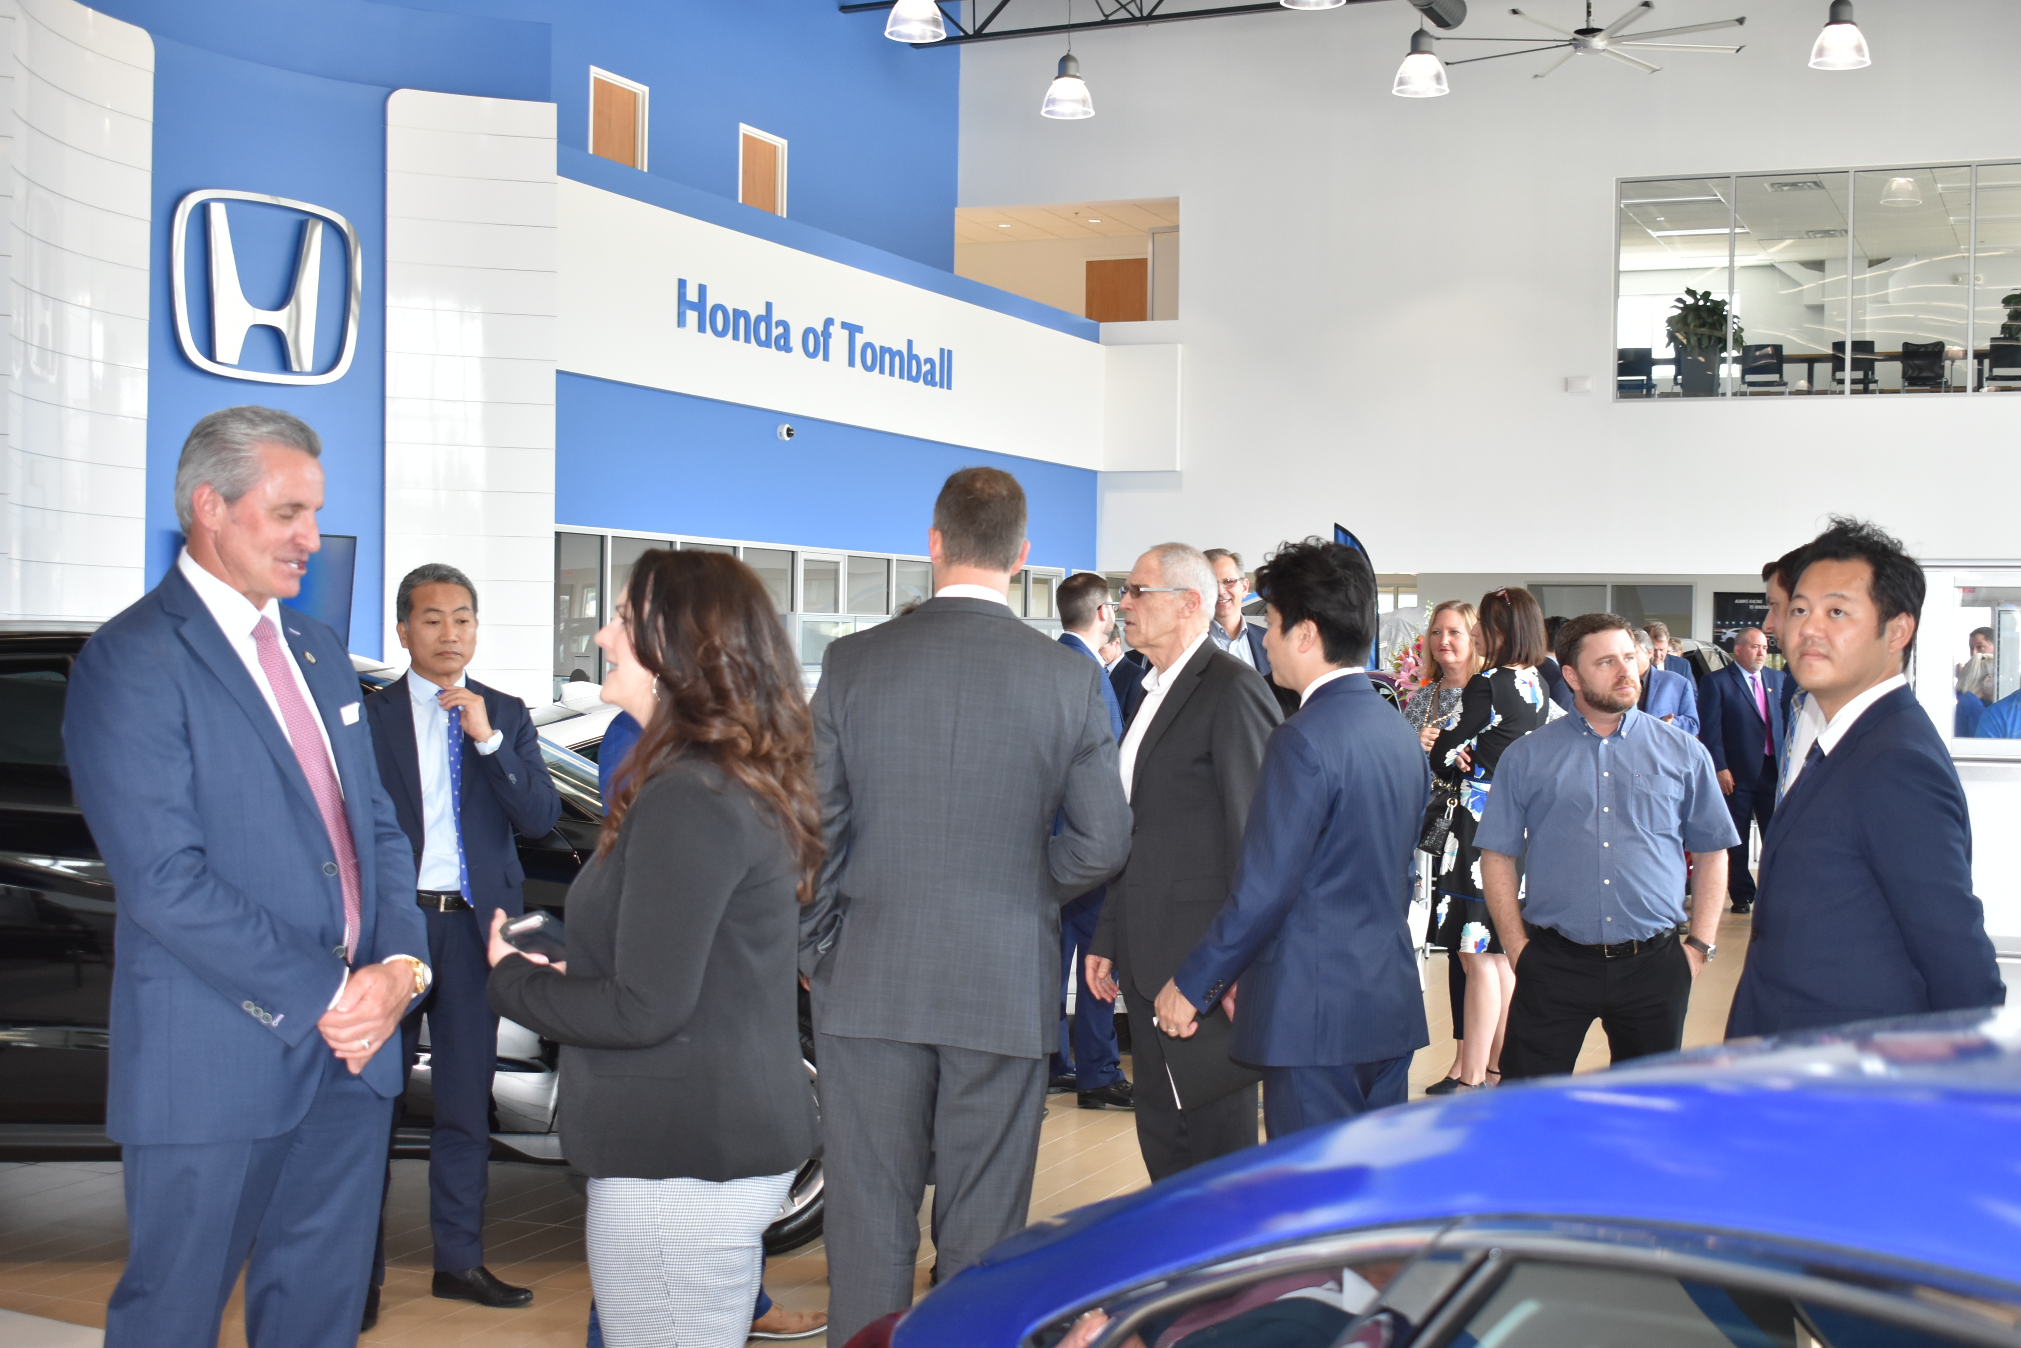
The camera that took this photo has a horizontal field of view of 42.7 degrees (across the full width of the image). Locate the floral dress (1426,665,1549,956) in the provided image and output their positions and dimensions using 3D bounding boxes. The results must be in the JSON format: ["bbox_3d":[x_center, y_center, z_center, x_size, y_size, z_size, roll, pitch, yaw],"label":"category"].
[{"bbox_3d":[1.727,0.489,9.250,0.380,1.050,0.420,1,1,33],"label":"floral dress"}]

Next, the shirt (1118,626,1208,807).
[{"bbox_3d":[0.352,0.206,5.300,0.300,0.620,0.460,0,1,-22],"label":"shirt"}]

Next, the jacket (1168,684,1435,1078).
[{"bbox_3d":[0.513,0.343,4.500,0.360,0.680,0.470,1,1,37],"label":"jacket"}]

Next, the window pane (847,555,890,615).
[{"bbox_3d":[-1.337,-0.839,24.300,0.060,0.560,0.900,1,1,22],"label":"window pane"}]

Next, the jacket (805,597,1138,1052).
[{"bbox_3d":[-0.078,0.266,4.500,0.550,0.800,0.360,1,1,17],"label":"jacket"}]

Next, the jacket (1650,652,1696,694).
[{"bbox_3d":[4.226,0.231,16.800,0.520,0.720,0.320,1,1,23],"label":"jacket"}]

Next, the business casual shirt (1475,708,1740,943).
[{"bbox_3d":[1.385,0.347,6.000,0.590,0.560,0.330,1,1,12],"label":"business casual shirt"}]

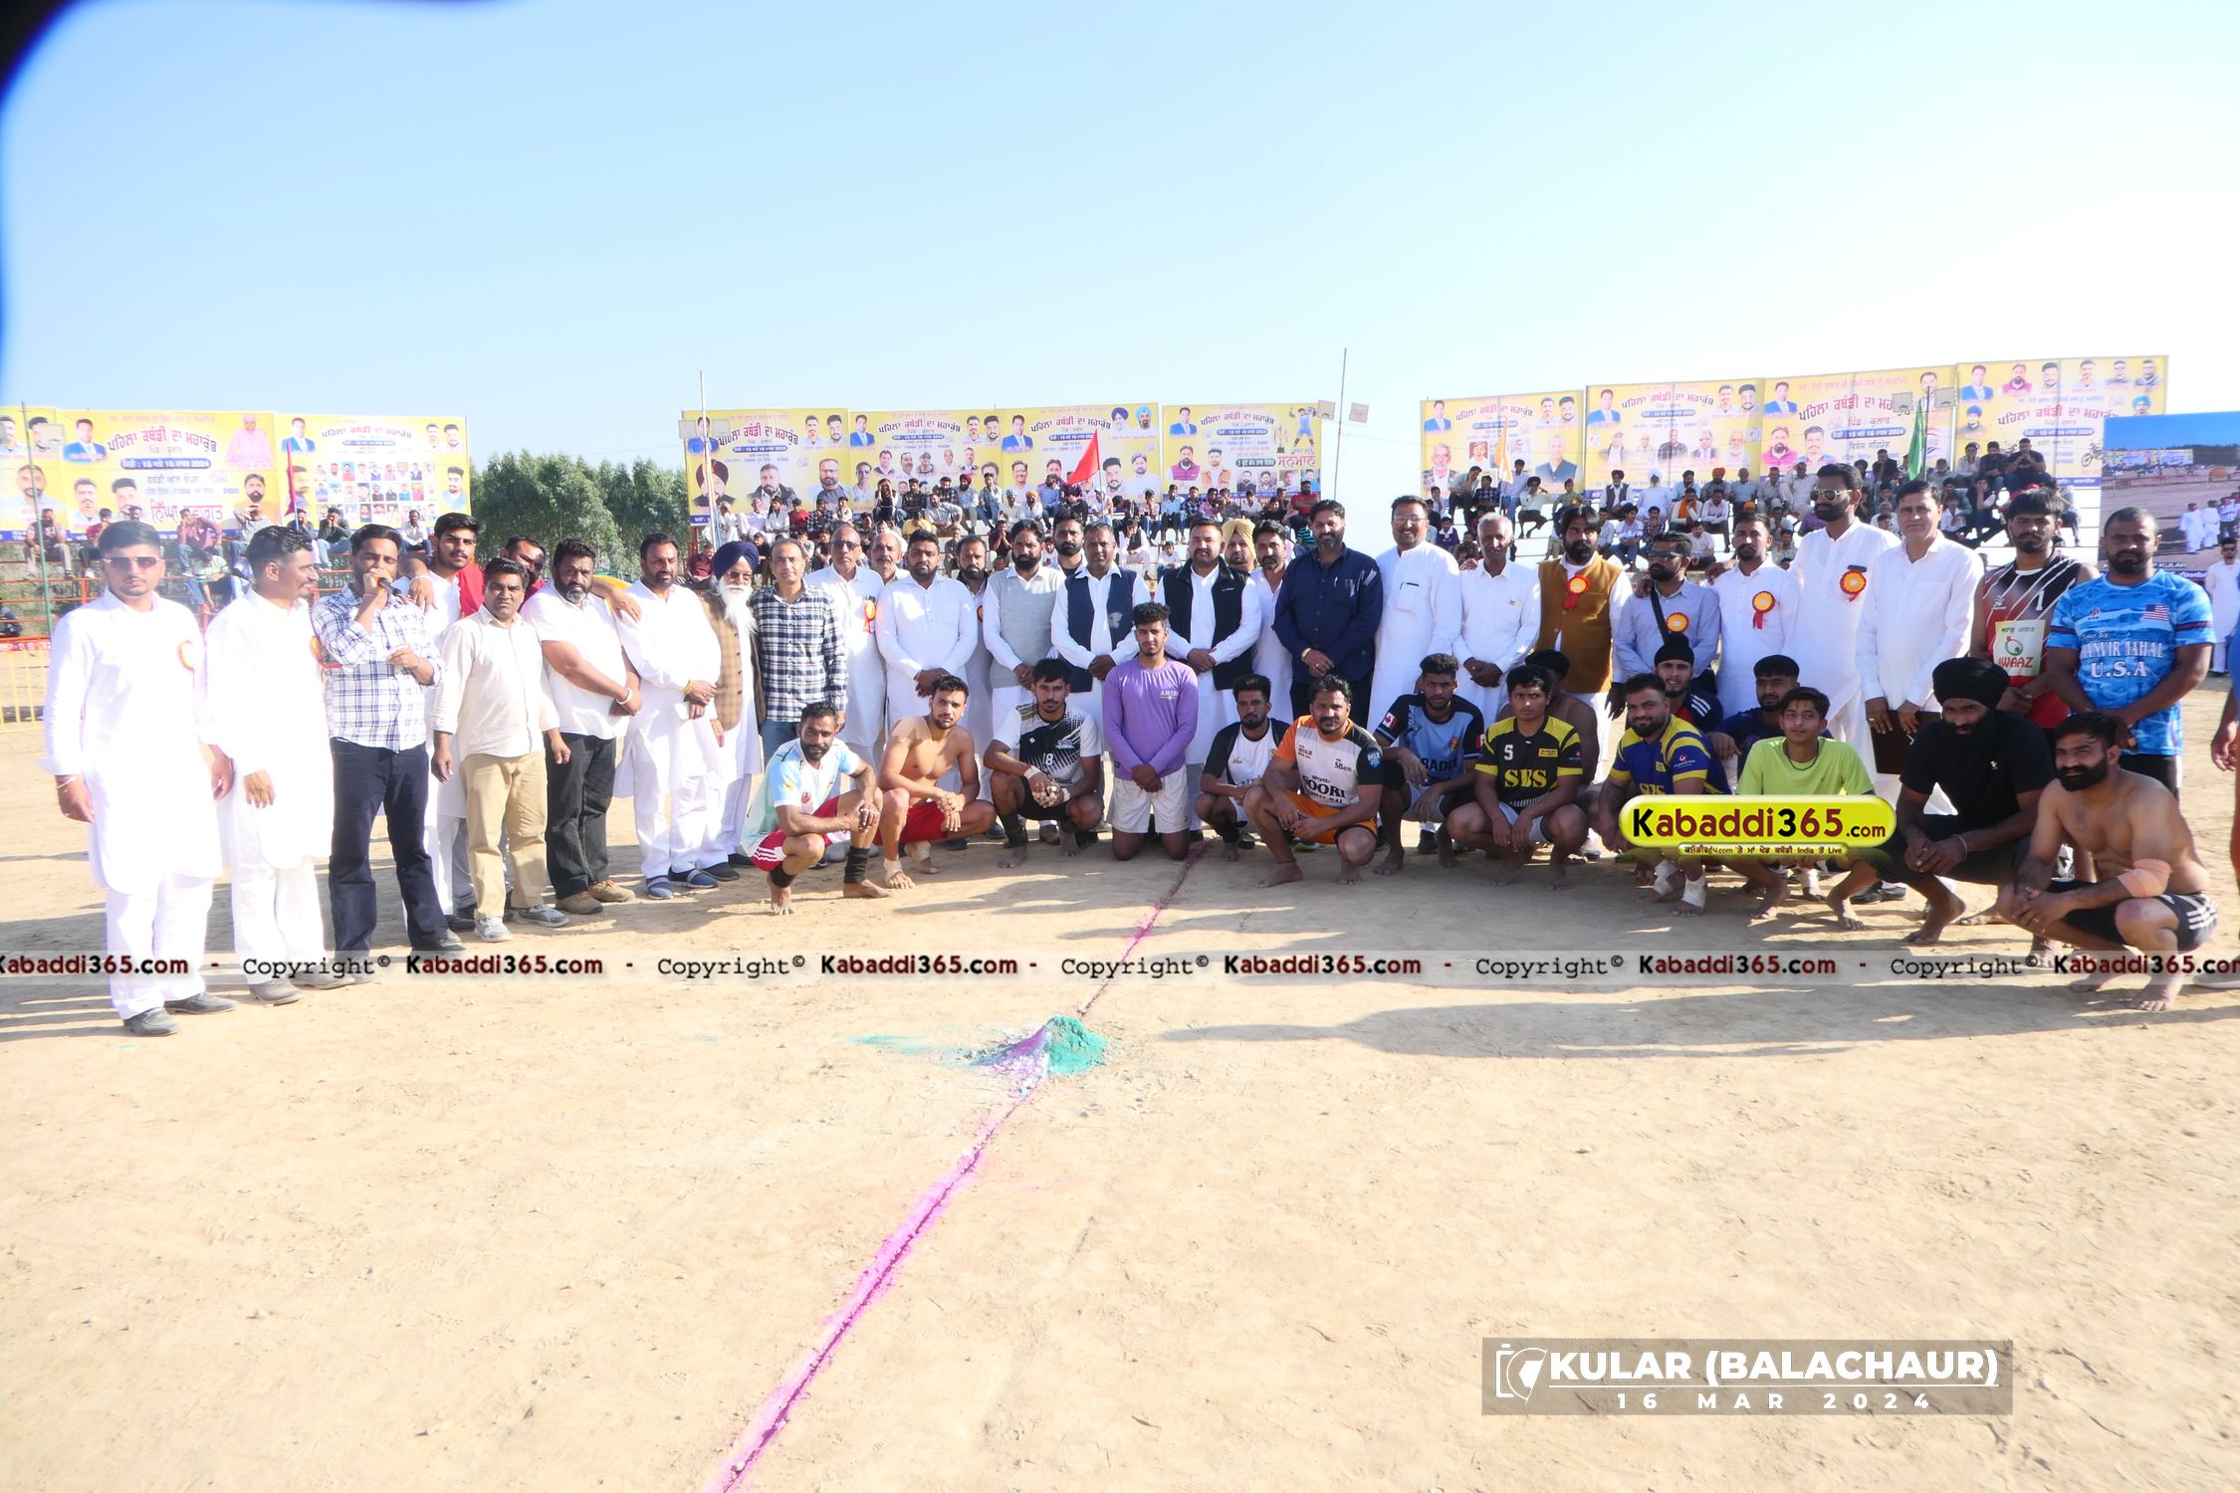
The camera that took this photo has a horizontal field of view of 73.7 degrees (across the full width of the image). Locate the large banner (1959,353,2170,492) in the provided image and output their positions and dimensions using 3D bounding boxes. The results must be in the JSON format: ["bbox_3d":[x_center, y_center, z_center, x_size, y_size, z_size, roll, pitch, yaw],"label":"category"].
[{"bbox_3d":[15.792,-5.393,25.000,3.150,2.120,0.080,4,10,31],"label":"large banner"}]

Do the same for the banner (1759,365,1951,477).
[{"bbox_3d":[13.152,-5.562,26.500,3.150,2.120,0.080,4,10,31],"label":"banner"}]

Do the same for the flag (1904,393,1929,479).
[{"bbox_3d":[11.464,-4.474,21.500,0.320,1.200,0.150,4,10,31],"label":"flag"}]

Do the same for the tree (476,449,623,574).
[{"bbox_3d":[-19.897,-6.828,52.000,5.400,6.900,5.000,-4,6,-21],"label":"tree"}]

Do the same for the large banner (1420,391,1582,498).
[{"bbox_3d":[7.700,-5.997,30.000,3.150,2.120,0.080,4,10,31],"label":"large banner"}]

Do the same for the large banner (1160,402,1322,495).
[{"bbox_3d":[2.541,-6.109,31.200,3.150,2.120,0.080,-4,9,-15],"label":"large banner"}]

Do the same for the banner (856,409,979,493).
[{"bbox_3d":[-3.846,-5.641,29.700,3.150,2.120,0.080,-4,9,-15],"label":"banner"}]

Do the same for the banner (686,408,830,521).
[{"bbox_3d":[-6.848,-5.423,29.000,3.150,2.120,0.080,-4,9,-15],"label":"banner"}]

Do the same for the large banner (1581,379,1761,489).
[{"bbox_3d":[10.439,-5.766,28.100,3.150,2.120,0.080,4,10,31],"label":"large banner"}]

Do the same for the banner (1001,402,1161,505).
[{"bbox_3d":[-0.784,-5.899,30.400,3.150,2.120,0.080,-4,9,-15],"label":"banner"}]

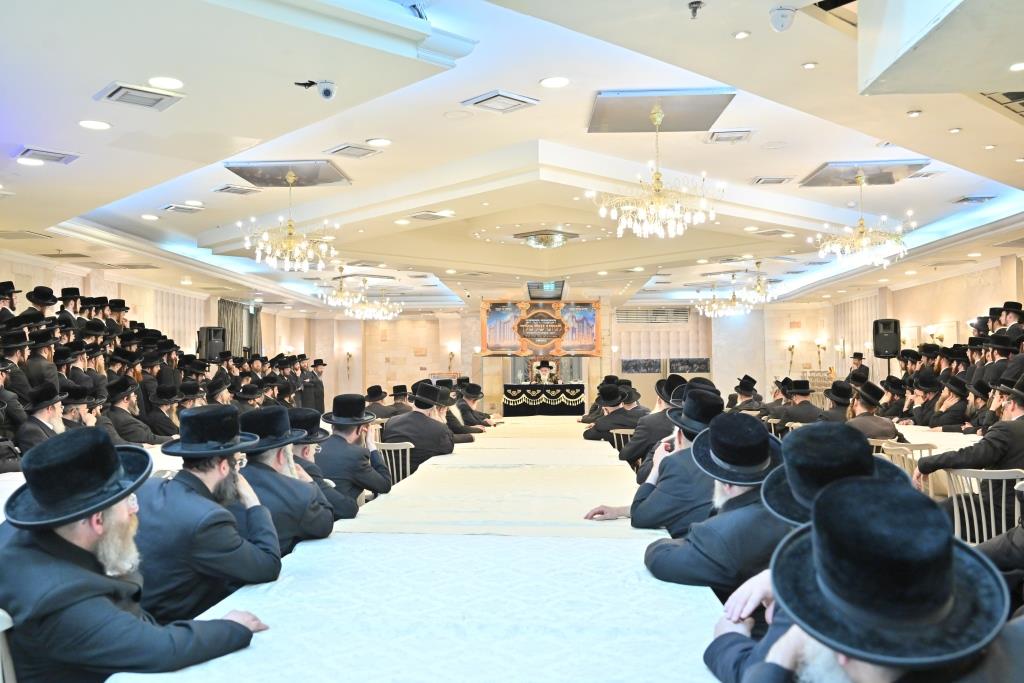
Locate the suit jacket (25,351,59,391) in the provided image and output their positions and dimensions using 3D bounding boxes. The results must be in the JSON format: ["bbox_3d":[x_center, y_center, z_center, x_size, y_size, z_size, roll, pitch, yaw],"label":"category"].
[{"bbox_3d":[-5.169,0.521,9.688,0.500,0.780,0.320,-2,-3,42],"label":"suit jacket"}]

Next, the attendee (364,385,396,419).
[{"bbox_3d":[-1.878,1.242,12.709,0.550,1.280,0.750,0,-2,10],"label":"attendee"}]

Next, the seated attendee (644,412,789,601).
[{"bbox_3d":[0.800,0.960,3.471,0.850,1.365,0.680,-2,-2,40],"label":"seated attendee"}]

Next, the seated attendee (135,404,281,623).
[{"bbox_3d":[-1.070,0.932,3.257,0.580,1.380,0.760,-2,-3,43],"label":"seated attendee"}]

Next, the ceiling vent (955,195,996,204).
[{"bbox_3d":[5.531,-1.684,10.534,0.400,0.040,0.400,0,-2,4],"label":"ceiling vent"}]

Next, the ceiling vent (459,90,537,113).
[{"bbox_3d":[-0.095,-2.063,7.532,0.480,0.060,0.480,2,-3,-42],"label":"ceiling vent"}]

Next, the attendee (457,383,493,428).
[{"bbox_3d":[-0.600,1.321,13.360,0.800,1.360,0.580,2,-3,-45],"label":"attendee"}]

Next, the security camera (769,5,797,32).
[{"bbox_3d":[1.227,-1.463,4.000,0.110,0.100,0.110,0,-2,5],"label":"security camera"}]

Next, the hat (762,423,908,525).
[{"bbox_3d":[0.809,0.328,2.191,0.360,0.165,0.385,-16,18,-39],"label":"hat"}]

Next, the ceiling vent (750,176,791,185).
[{"bbox_3d":[2.782,-1.718,9.402,0.400,0.040,0.400,0,-2,4],"label":"ceiling vent"}]

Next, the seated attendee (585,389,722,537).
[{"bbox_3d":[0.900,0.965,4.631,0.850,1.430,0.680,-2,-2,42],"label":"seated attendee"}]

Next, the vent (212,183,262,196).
[{"bbox_3d":[-3.045,-1.675,9.783,0.400,0.050,0.400,2,-3,-42],"label":"vent"}]

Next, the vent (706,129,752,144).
[{"bbox_3d":[1.976,-1.847,8.010,0.410,0.040,0.410,0,-2,3],"label":"vent"}]

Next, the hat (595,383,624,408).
[{"bbox_3d":[1.054,0.561,9.340,0.310,0.145,0.350,2,-14,-45],"label":"hat"}]

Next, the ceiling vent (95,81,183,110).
[{"bbox_3d":[-2.658,-1.764,6.290,0.480,0.060,0.480,2,-3,-42],"label":"ceiling vent"}]

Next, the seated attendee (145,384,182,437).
[{"bbox_3d":[-3.720,1.158,9.818,0.850,1.380,0.660,1,-2,-28],"label":"seated attendee"}]

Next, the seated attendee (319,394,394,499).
[{"bbox_3d":[-1.030,0.991,5.517,0.780,1.350,0.570,2,-2,-45],"label":"seated attendee"}]

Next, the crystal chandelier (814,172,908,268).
[{"bbox_3d":[3.687,-1.275,9.286,1.010,0.995,1.010,0,-2,3],"label":"crystal chandelier"}]

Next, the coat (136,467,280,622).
[{"bbox_3d":[-1.130,0.822,3.242,0.540,0.700,0.500,-2,-3,43],"label":"coat"}]

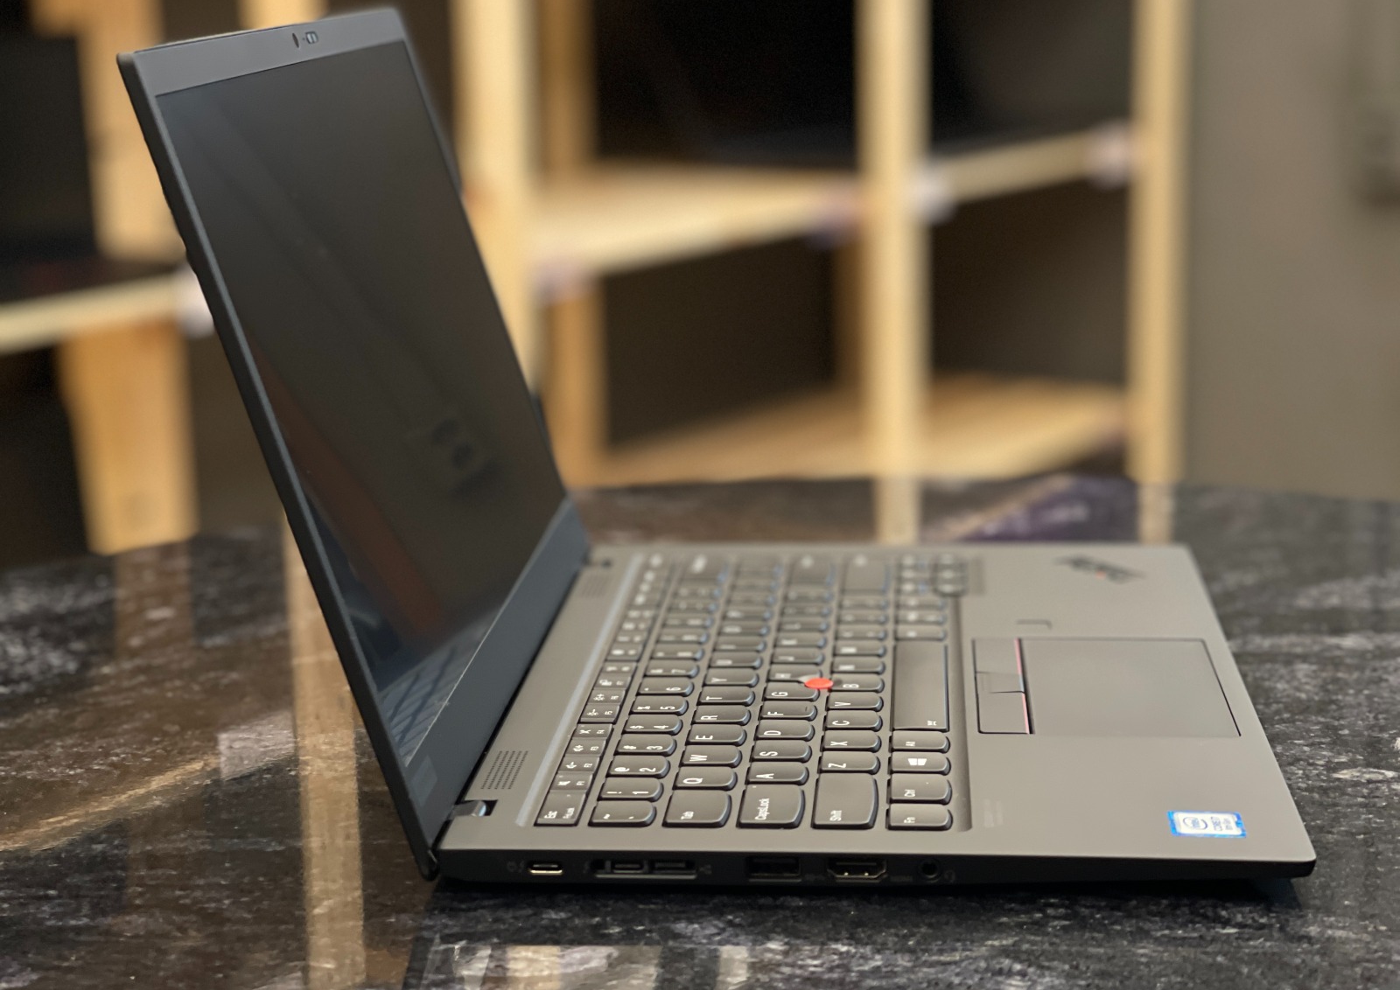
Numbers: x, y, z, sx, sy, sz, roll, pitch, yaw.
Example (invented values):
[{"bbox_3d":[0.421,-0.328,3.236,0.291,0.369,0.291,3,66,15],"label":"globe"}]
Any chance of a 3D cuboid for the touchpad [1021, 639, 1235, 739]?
[{"bbox_3d":[0.128,0.058,0.785,0.058,0.002,0.100,0,13,5],"label":"touchpad"}]

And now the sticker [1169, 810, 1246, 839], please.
[{"bbox_3d":[0.130,0.084,0.664,0.018,0.001,0.019,0,13,5],"label":"sticker"}]

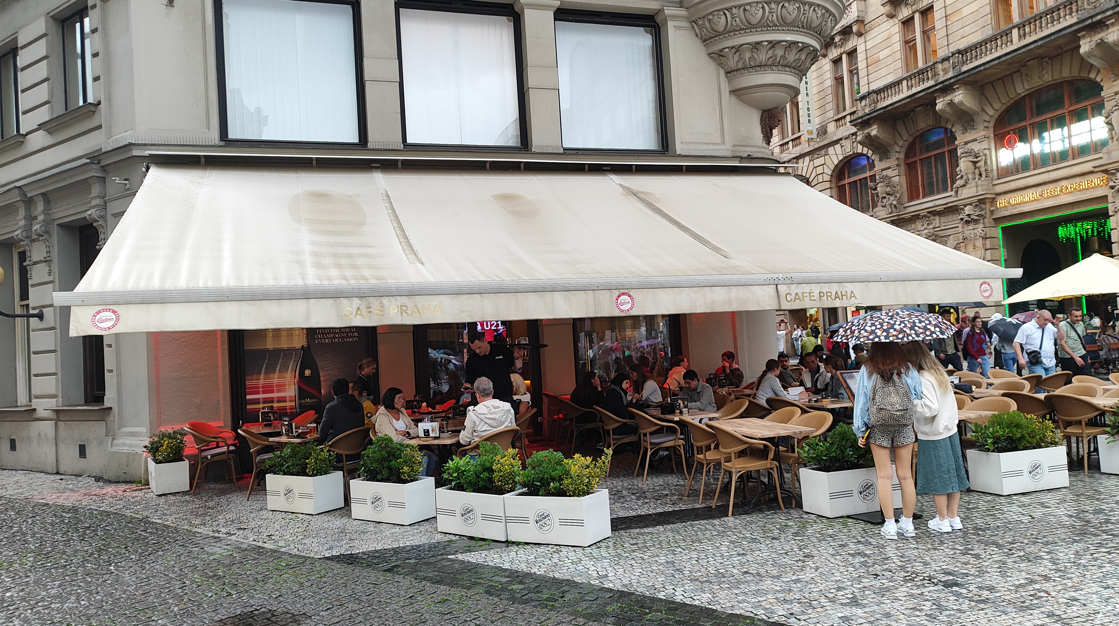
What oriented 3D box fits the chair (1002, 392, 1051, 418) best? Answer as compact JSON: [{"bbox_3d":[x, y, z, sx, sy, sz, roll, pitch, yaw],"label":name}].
[{"bbox_3d":[5.397,1.297,8.835,0.600,0.850,0.580,-3,-2,-15],"label":"chair"}]

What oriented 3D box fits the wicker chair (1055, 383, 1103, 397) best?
[{"bbox_3d":[5.895,1.248,8.838,0.610,0.850,0.580,-2,-3,-29],"label":"wicker chair"}]

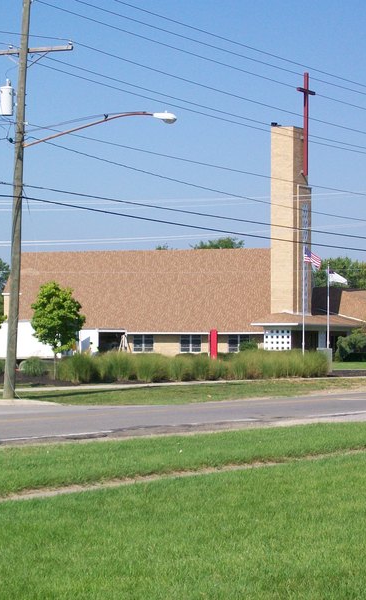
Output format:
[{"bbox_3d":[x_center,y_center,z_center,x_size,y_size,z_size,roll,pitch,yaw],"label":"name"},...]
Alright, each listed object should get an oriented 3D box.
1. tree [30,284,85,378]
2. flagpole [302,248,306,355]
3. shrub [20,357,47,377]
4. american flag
[{"bbox_3d":[-6.080,1.475,79.000,2.700,4.659,2.650,0,-2,0],"label":"tree"},{"bbox_3d":[7.915,0.578,106.000,0.130,7.905,0.130,0,-2,0],"label":"flagpole"},{"bbox_3d":[-7.763,3.441,84.000,1.400,0.995,1.350,0,-2,0],"label":"shrub"},{"bbox_3d":[8.104,-2.529,101.000,1.200,1.300,0.350,0,-2,6],"label":"american flag"}]

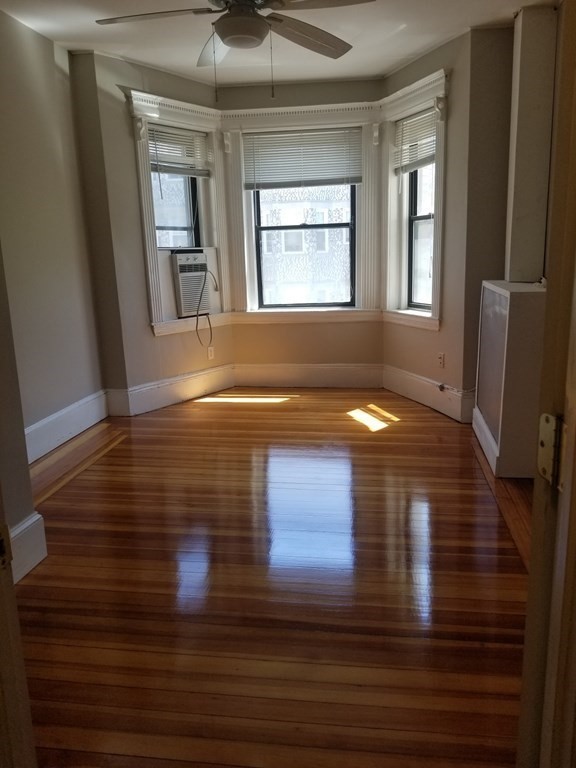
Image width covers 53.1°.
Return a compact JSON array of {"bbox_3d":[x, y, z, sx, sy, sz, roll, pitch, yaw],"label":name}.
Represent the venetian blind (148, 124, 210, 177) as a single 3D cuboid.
[{"bbox_3d":[-0.940,-1.996,4.942,0.045,0.390,0.723,8,16,38],"label":"venetian blind"}]

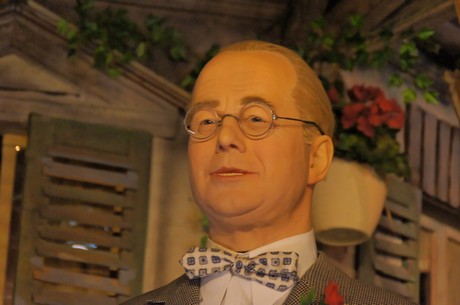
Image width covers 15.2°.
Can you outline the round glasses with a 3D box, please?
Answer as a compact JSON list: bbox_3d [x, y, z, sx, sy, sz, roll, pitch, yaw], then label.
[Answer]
[{"bbox_3d":[0.029,-0.026,2.099,0.136,0.052,0.120,-3,-9,31],"label":"round glasses"}]

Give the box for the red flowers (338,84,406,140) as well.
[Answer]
[{"bbox_3d":[0.248,-0.071,3.000,0.112,0.095,0.100,0,-13,15],"label":"red flowers"}]

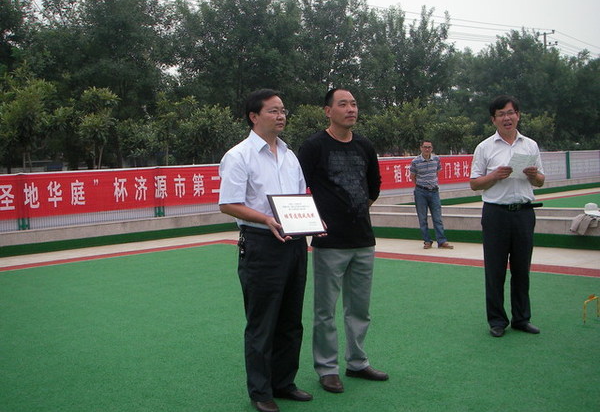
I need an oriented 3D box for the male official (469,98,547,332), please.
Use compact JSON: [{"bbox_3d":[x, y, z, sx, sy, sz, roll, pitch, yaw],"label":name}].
[{"bbox_3d":[1.584,0.073,5.076,0.550,1.770,0.420,-3,3,-3],"label":"male official"}]

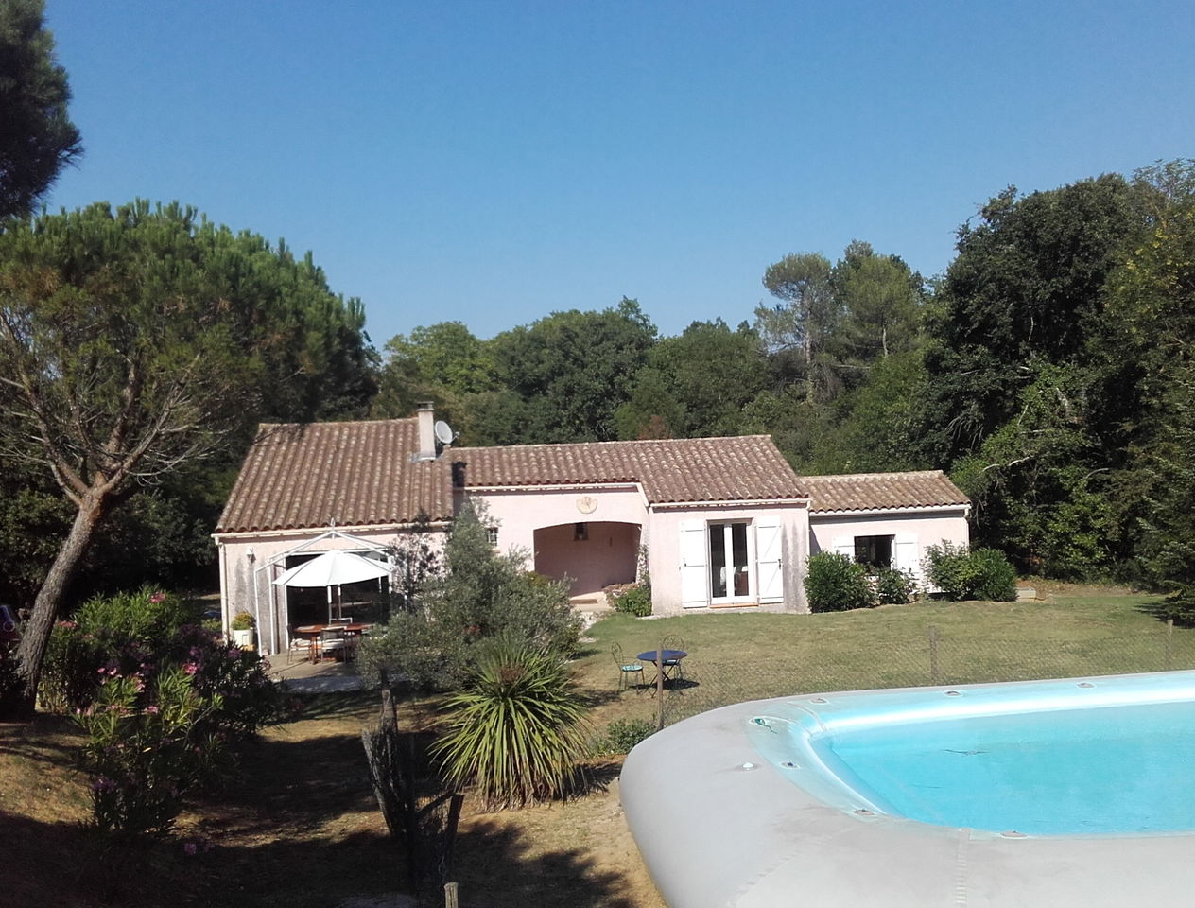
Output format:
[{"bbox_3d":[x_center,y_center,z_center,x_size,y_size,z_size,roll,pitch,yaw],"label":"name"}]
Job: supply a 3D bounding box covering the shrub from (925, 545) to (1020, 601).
[{"bbox_3d":[9.321,2.971,31.600,2.350,1.450,1.500,-2,4,-5],"label":"shrub"}]

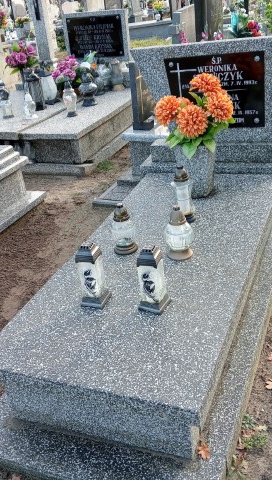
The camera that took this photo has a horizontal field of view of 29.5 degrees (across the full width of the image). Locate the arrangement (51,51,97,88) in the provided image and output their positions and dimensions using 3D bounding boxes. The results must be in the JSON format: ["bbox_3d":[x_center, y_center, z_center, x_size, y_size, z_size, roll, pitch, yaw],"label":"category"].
[{"bbox_3d":[-0.709,-1.955,5.958,0.430,0.410,0.330,4,29,22],"label":"arrangement"}]

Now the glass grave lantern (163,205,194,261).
[{"bbox_3d":[0.180,-0.046,2.202,0.122,0.220,0.122,4,30,22],"label":"glass grave lantern"}]

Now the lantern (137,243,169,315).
[{"bbox_3d":[0.055,0.134,1.870,0.092,0.245,0.092,9,32,29],"label":"lantern"}]

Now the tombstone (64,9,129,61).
[{"bbox_3d":[-0.488,-2.551,6.505,0.800,0.643,0.110,10,31,31],"label":"tombstone"}]

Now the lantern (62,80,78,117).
[{"bbox_3d":[-0.631,-1.341,4.861,0.125,0.315,0.125,4,30,22],"label":"lantern"}]

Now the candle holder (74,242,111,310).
[{"bbox_3d":[-0.167,0.124,1.941,0.093,0.249,0.095,6,31,24],"label":"candle holder"}]

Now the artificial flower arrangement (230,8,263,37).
[{"bbox_3d":[1.658,-3.241,7.753,0.440,0.430,0.360,4,29,22],"label":"artificial flower arrangement"}]

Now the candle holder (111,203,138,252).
[{"bbox_3d":[-0.056,-0.060,2.291,0.112,0.219,0.112,-6,28,3],"label":"candle holder"}]

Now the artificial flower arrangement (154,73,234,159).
[{"bbox_3d":[0.285,-0.617,2.562,0.385,0.400,0.330,4,30,22],"label":"artificial flower arrangement"}]

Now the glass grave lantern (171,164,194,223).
[{"bbox_3d":[0.230,-0.220,2.455,0.092,0.274,0.092,4,30,22],"label":"glass grave lantern"}]

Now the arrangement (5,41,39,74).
[{"bbox_3d":[-1.336,-2.148,6.079,0.310,0.360,0.280,4,29,22],"label":"arrangement"}]

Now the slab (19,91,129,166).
[{"bbox_3d":[-0.421,-1.192,5.146,0.592,0.265,1.750,4,30,22],"label":"slab"}]

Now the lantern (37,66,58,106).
[{"bbox_3d":[-0.923,-1.647,5.452,0.175,0.370,0.175,4,30,22],"label":"lantern"}]

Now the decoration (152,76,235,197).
[{"bbox_3d":[0.310,-0.499,2.620,0.385,0.590,0.330,4,30,22],"label":"decoration"}]

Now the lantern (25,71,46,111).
[{"bbox_3d":[-1.097,-1.670,5.714,0.150,0.408,0.150,4,29,22],"label":"lantern"}]

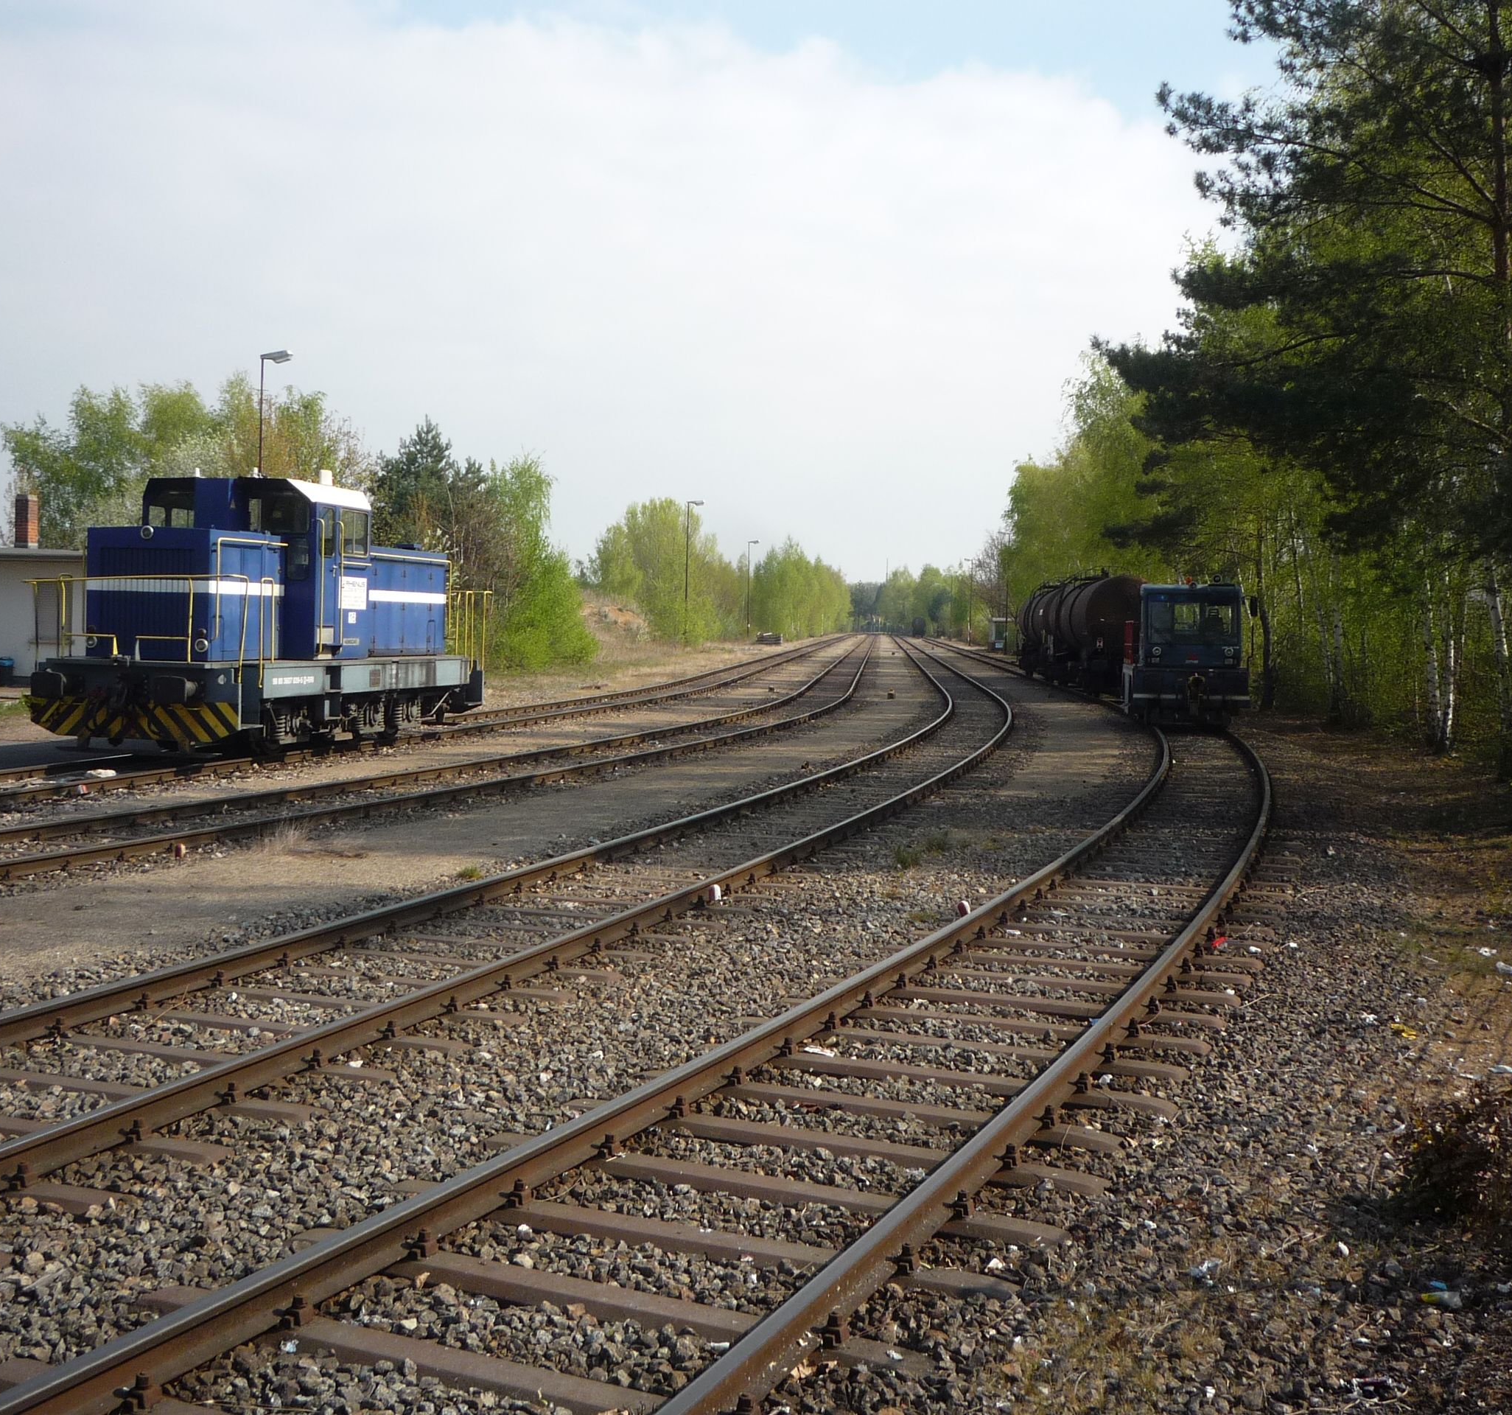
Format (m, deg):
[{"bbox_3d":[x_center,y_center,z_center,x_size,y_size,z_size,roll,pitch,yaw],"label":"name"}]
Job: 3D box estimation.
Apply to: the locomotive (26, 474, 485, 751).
[{"bbox_3d":[-7.021,-1.396,26.521,2.950,3.970,9.700,2,3,13],"label":"locomotive"}]

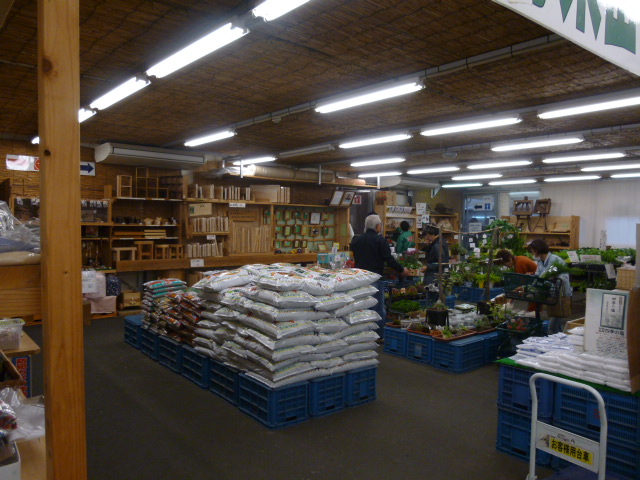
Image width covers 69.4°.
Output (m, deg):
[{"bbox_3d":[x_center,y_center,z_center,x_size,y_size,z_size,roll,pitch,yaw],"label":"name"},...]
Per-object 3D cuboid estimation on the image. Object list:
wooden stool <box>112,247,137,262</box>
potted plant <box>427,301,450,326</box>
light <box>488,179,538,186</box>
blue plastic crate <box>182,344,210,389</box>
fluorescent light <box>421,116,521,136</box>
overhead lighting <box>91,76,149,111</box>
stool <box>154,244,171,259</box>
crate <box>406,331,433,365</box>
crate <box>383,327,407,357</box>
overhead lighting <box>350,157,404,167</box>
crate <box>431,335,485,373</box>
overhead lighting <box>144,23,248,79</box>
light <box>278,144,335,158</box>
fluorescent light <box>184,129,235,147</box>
[{"bbox_3d":[-3.178,0.236,7.529,0.345,0.225,0.220,-1,3,-43],"label":"wooden stool"},{"bbox_3d":[1.487,0.933,5.850,0.270,0.330,0.270,1,2,0],"label":"potted plant"},{"bbox_3d":[4.628,-1.409,11.208,0.160,0.090,1.230,-2,3,-41],"label":"light"},{"bbox_3d":[-1.055,1.204,4.526,0.365,0.305,0.520,-2,4,-41],"label":"blue plastic crate"},{"bbox_3d":[1.584,-1.240,4.972,0.160,0.090,1.230,-2,3,-41],"label":"fluorescent light"},{"bbox_3d":[-1.802,-1.279,4.091,0.150,0.080,1.210,-1,3,-43],"label":"overhead lighting"},{"bbox_3d":[-2.675,0.204,7.850,0.210,0.235,0.190,-2,3,-41],"label":"stool"},{"bbox_3d":[1.360,1.278,5.604,0.520,0.305,0.365,-1,2,-39],"label":"crate"},{"bbox_3d":[1.126,1.267,5.887,0.520,0.305,0.365,-1,2,-39],"label":"crate"},{"bbox_3d":[1.008,-1.392,8.185,0.170,0.100,1.220,-1,3,-43],"label":"overhead lighting"},{"bbox_3d":[1.596,1.290,5.318,0.520,0.305,0.365,-1,2,-39],"label":"crate"},{"bbox_3d":[-0.860,-1.258,3.071,0.165,0.085,1.230,-1,3,-44],"label":"overhead lighting"},{"bbox_3d":[-0.231,-1.363,7.195,0.150,0.080,1.210,-1,3,-43],"label":"light"},{"bbox_3d":[-1.466,-1.359,6.103,0.170,0.100,1.220,-1,3,-43],"label":"fluorescent light"}]

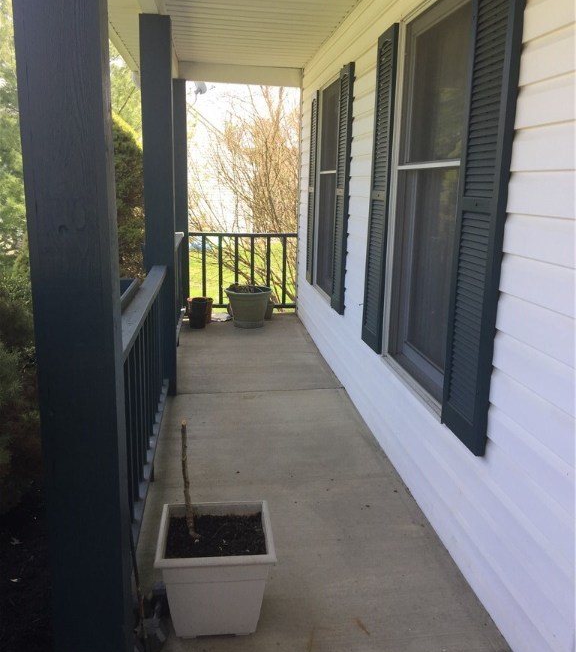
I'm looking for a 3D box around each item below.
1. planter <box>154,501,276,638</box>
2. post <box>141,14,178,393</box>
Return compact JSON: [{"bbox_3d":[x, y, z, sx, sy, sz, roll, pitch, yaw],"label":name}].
[{"bbox_3d":[-0.235,0.796,2.095,0.352,0.301,0.352,0,12,-7],"label":"planter"},{"bbox_3d":[-0.829,-0.716,4.175,0.188,2.370,0.188,0,12,-7],"label":"post"}]

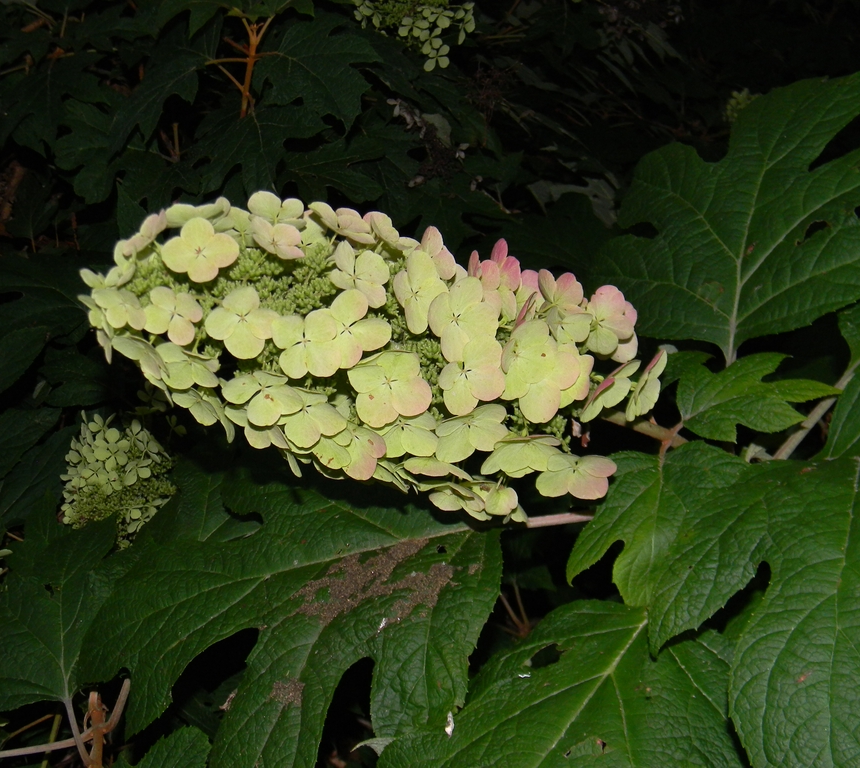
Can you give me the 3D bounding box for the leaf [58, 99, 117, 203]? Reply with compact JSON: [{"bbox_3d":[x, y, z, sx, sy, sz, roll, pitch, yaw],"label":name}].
[{"bbox_3d":[-0.386,-0.265,1.380,0.090,0.030,0.110,-12,59,-1],"label":"leaf"}]

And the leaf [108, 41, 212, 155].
[{"bbox_3d":[-0.294,-0.312,1.320,0.100,0.035,0.125,31,76,35],"label":"leaf"}]

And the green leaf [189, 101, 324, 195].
[{"bbox_3d":[-0.179,-0.242,1.250,0.135,0.035,0.120,-5,45,-5],"label":"green leaf"}]

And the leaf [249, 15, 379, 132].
[{"bbox_3d":[-0.120,-0.330,1.280,0.125,0.035,0.115,38,58,15],"label":"leaf"}]

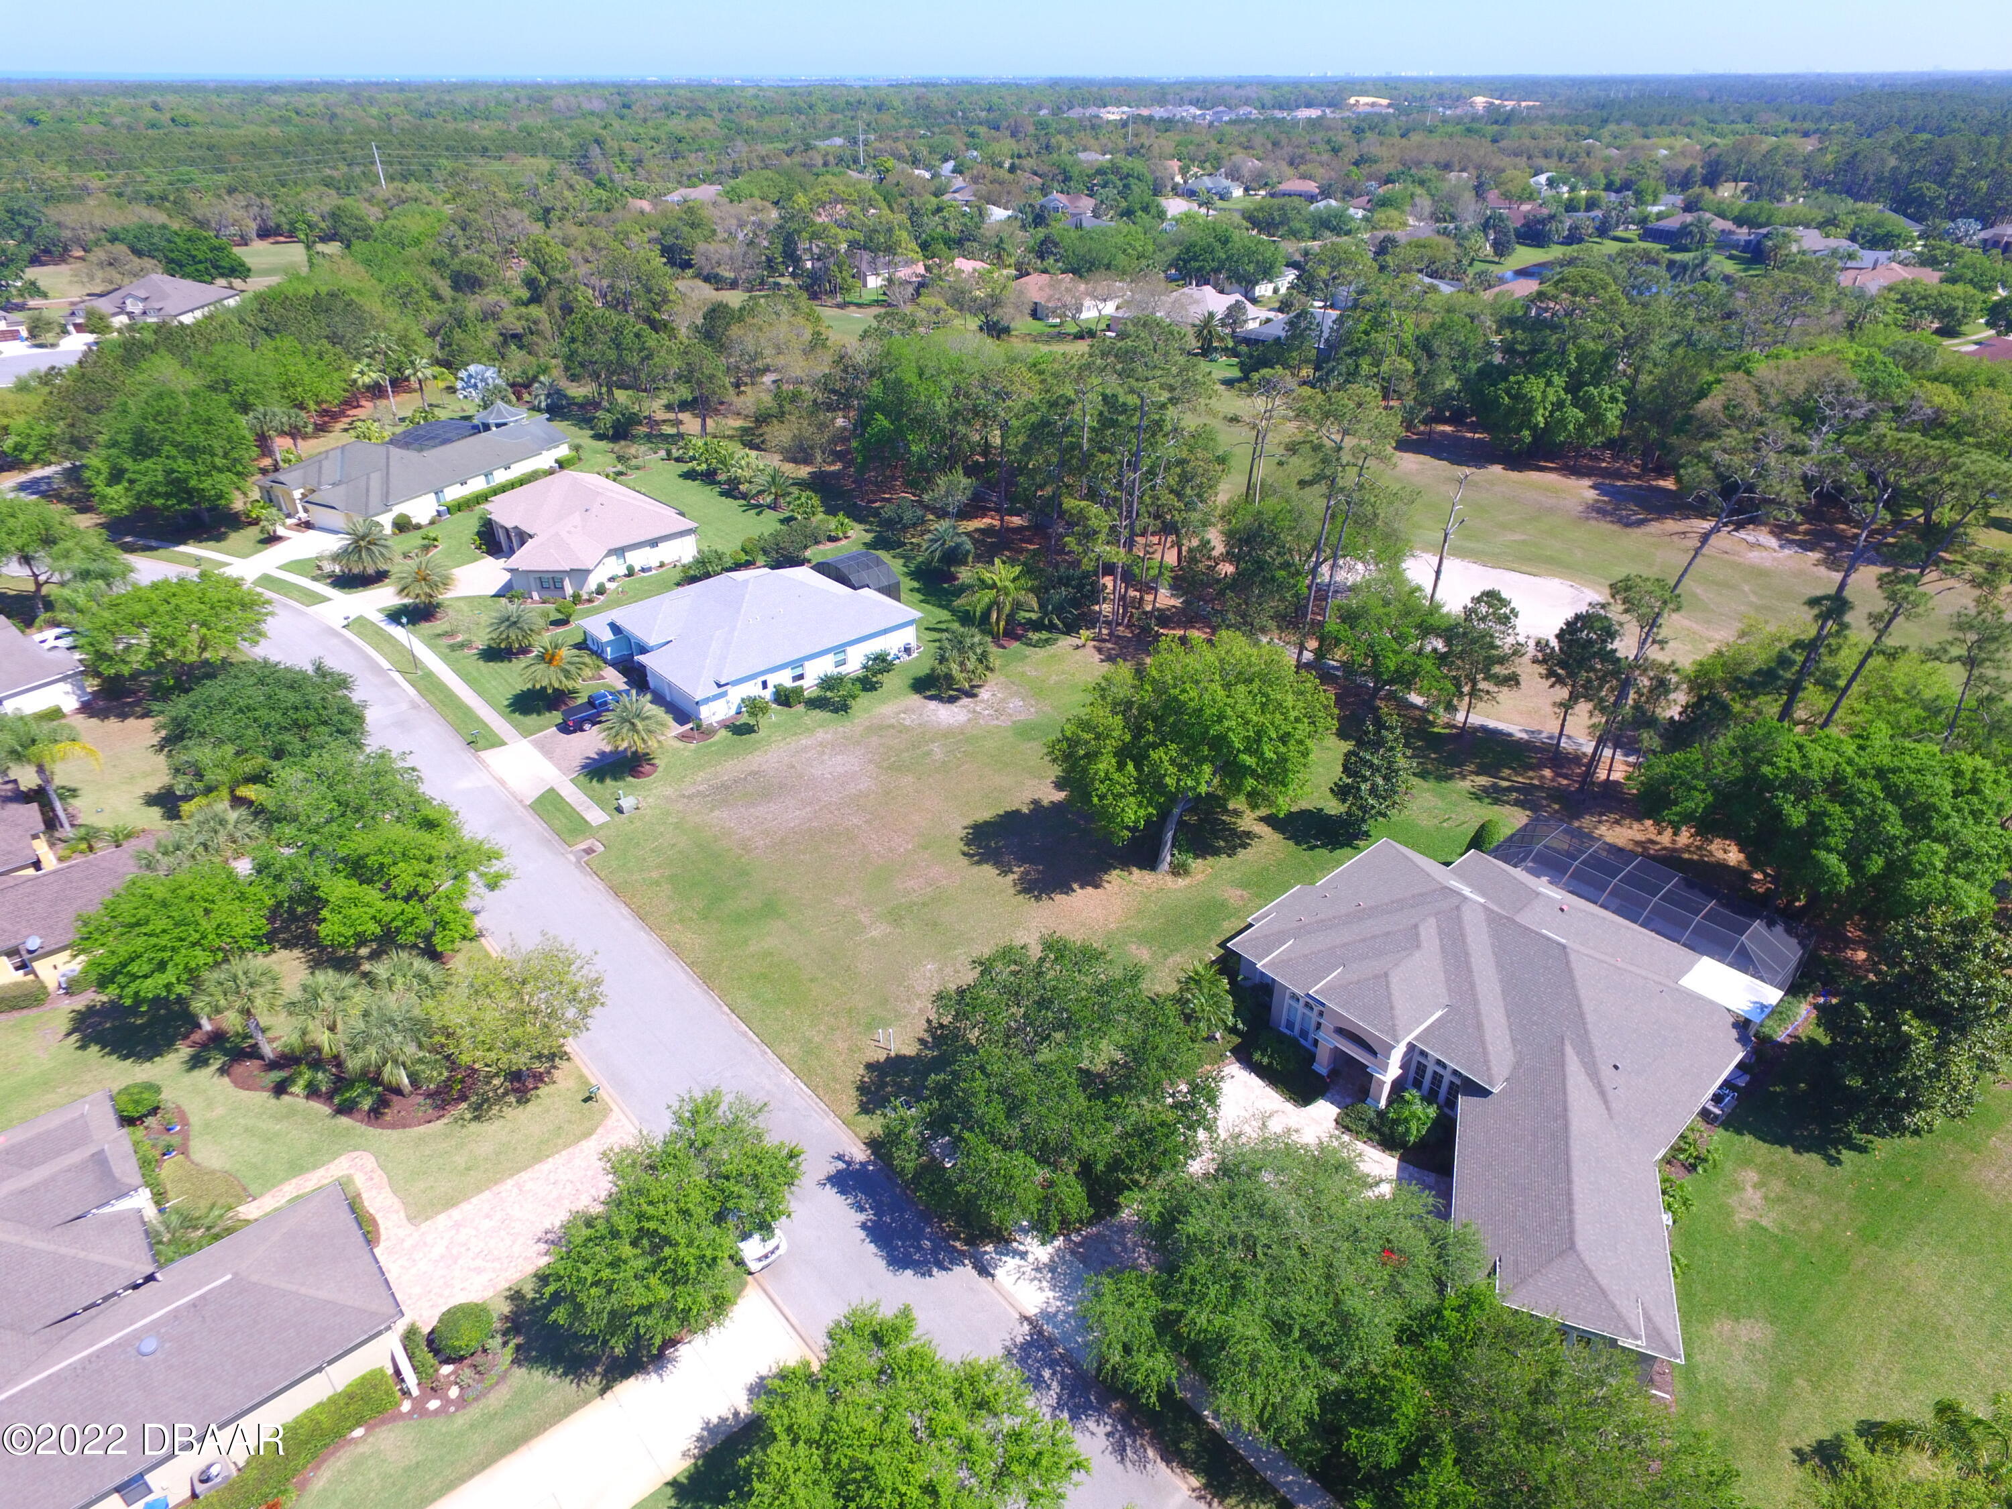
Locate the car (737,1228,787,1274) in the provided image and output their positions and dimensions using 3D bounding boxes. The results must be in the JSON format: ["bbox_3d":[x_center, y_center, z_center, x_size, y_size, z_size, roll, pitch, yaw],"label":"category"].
[{"bbox_3d":[-11.682,20.457,51.143,1.820,1.470,4.700,-24,38,-34],"label":"car"}]

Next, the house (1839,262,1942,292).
[{"bbox_3d":[205.000,-109.500,269.000,20.000,6.200,18.000,-3,31,-5],"label":"house"}]

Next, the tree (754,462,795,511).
[{"bbox_3d":[-27.524,-32.241,140.422,5.000,5.600,5.100,0,30,0],"label":"tree"}]

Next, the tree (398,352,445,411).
[{"bbox_3d":[-87.408,-55.269,173.277,6.000,8.200,6.000,0,30,0],"label":"tree"}]

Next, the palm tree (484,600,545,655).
[{"bbox_3d":[-42.821,-10.957,100.892,5.100,4.900,5.100,0,30,0],"label":"palm tree"}]

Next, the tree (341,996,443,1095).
[{"bbox_3d":[-30.899,15.301,59.222,4.500,5.700,4.500,0,30,0],"label":"tree"}]

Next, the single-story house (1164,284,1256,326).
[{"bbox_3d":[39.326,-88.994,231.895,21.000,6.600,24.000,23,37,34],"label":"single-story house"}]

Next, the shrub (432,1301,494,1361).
[{"bbox_3d":[-22.520,23.948,48.327,2.300,1.850,2.300,0,30,0],"label":"shrub"}]

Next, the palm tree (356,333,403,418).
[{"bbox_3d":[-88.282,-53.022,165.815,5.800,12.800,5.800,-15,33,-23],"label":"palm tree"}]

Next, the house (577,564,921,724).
[{"bbox_3d":[-21.925,-12.214,101.620,23.728,6.900,20.308,-24,38,-34],"label":"house"}]

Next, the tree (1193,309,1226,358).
[{"bbox_3d":[36.055,-74.066,205.287,5.600,7.800,5.600,0,30,0],"label":"tree"}]

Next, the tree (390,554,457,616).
[{"bbox_3d":[-54.030,-15.430,107.762,5.800,5.700,5.800,0,30,0],"label":"tree"}]

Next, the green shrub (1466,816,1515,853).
[{"bbox_3d":[30.897,5.428,74.682,2.700,3.400,2.700,14,33,23],"label":"green shrub"}]

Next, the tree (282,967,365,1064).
[{"bbox_3d":[-33.689,13.445,58.552,4.300,6.200,4.300,-21,36,-32],"label":"tree"}]

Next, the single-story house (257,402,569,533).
[{"bbox_3d":[-71.327,-36.478,143.184,21.600,6.200,35.800,13,33,21],"label":"single-story house"}]

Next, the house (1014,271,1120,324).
[{"bbox_3d":[10.997,-99.409,250.268,21.000,7.000,21.000,-21,36,-31],"label":"house"}]

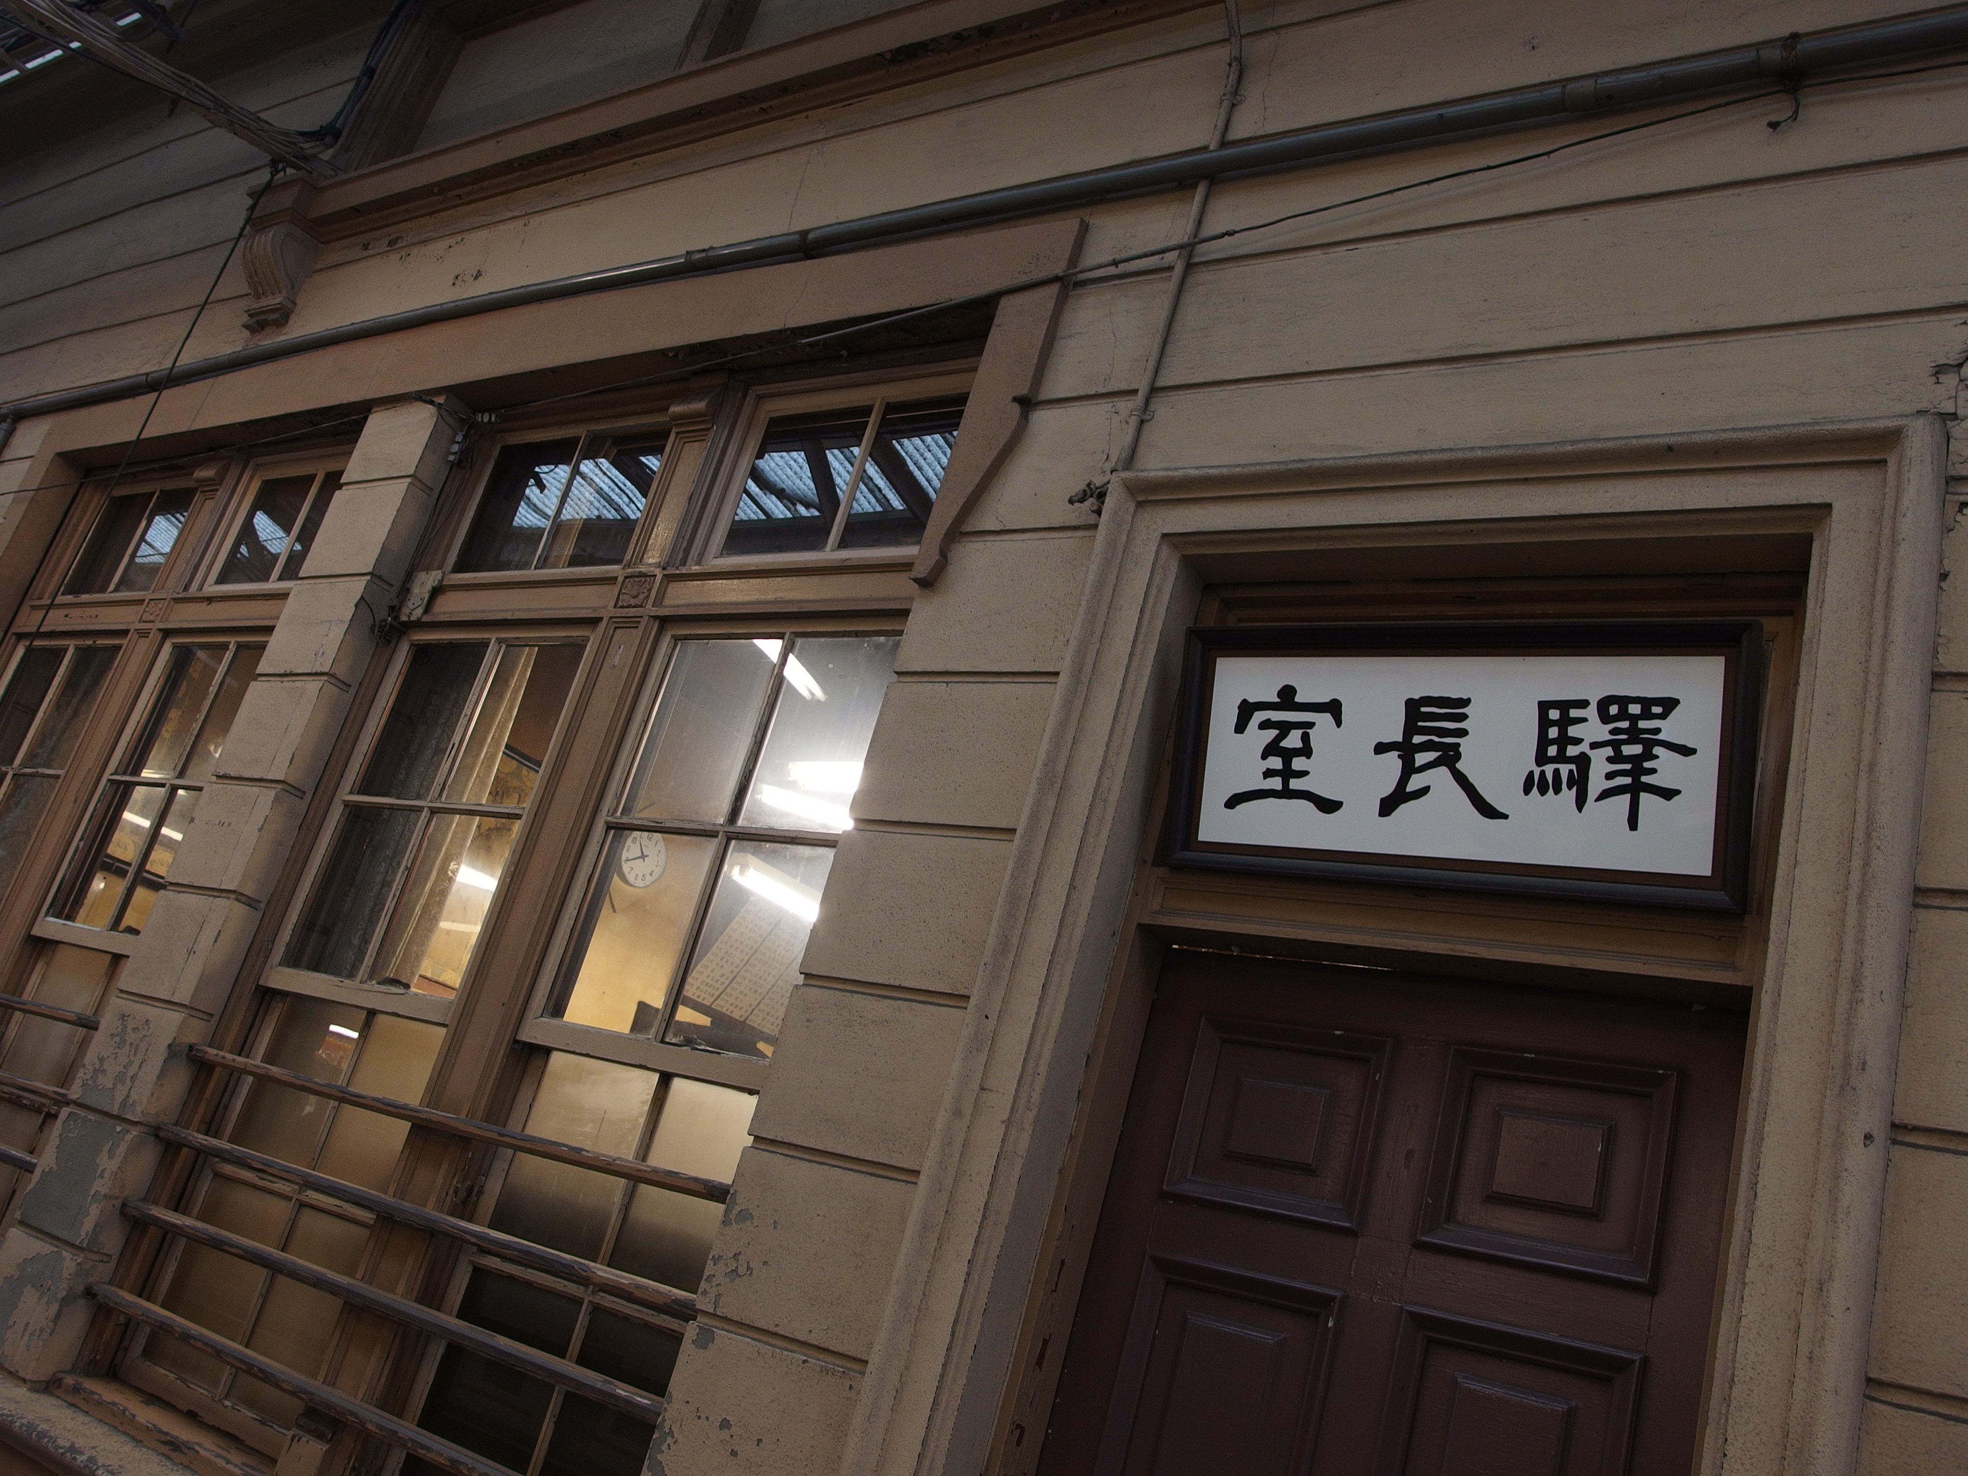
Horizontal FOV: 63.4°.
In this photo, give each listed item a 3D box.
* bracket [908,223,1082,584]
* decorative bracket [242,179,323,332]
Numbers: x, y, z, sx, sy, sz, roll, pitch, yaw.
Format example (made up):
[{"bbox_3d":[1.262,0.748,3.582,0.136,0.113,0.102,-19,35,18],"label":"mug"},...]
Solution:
[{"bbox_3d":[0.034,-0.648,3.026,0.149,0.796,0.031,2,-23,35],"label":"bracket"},{"bbox_3d":[-2.214,-1.492,4.947,0.275,0.426,0.165,2,-23,35],"label":"decorative bracket"}]

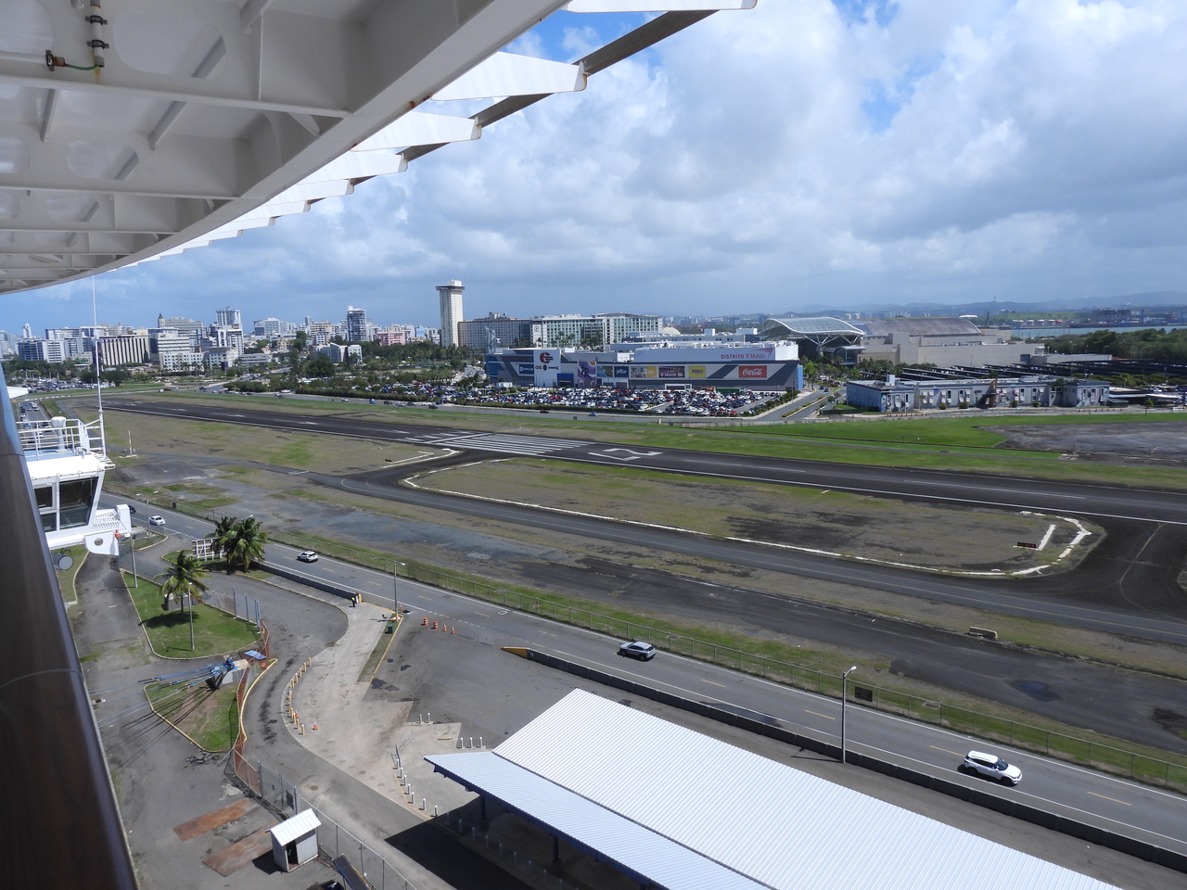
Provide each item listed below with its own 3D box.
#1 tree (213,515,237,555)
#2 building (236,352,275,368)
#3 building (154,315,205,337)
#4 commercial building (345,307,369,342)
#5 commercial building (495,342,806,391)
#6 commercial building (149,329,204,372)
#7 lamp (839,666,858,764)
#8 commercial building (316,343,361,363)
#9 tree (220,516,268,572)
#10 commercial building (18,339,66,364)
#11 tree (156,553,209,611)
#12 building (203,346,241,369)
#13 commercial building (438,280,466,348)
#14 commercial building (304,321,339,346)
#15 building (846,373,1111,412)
[{"bbox_3d":[-60.890,16.468,136.448,5.400,8.700,5.400,-5,9,-24],"label":"tree"},{"bbox_3d":[-353.690,-87.700,860.000,16.000,17.000,34.000,7,12,44],"label":"building"},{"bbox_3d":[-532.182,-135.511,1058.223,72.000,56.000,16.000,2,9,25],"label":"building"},{"bbox_3d":[-320.640,-159.007,1125.393,26.000,62.000,22.000,0,8,8],"label":"commercial building"},{"bbox_3d":[31.412,-50.766,523.990,208.430,25.000,58.000,3,10,31],"label":"commercial building"},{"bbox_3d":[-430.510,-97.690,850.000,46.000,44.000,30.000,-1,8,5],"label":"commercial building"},{"bbox_3d":[22.515,23.582,72.170,0.400,8.400,2.300,5,11,39],"label":"lamp"},{"bbox_3d":[-291.457,-106.296,956.956,50.000,26.000,30.000,-1,8,5],"label":"commercial building"},{"bbox_3d":[-56.860,16.070,133.700,6.400,8.200,6.400,-5,9,-23],"label":"tree"},{"bbox_3d":[-730.695,-119.841,1085.268,68.000,36.000,24.000,4,10,32],"label":"commercial building"},{"bbox_3d":[-58.017,19.368,115.368,6.700,8.800,6.700,-6,9,-26],"label":"tree"},{"bbox_3d":[-368.700,-85.860,815.000,44.000,24.000,16.000,4,10,33],"label":"building"},{"bbox_3d":[-179.880,-162.880,1040.000,25.000,92.000,25.000,4,10,35],"label":"commercial building"},{"bbox_3d":[-371.790,-150.880,1130.000,36.000,37.000,20.000,4,10,35],"label":"commercial building"},{"bbox_3d":[161.730,-22.190,351.730,90.000,8.800,46.000,-2,8,-3],"label":"building"}]

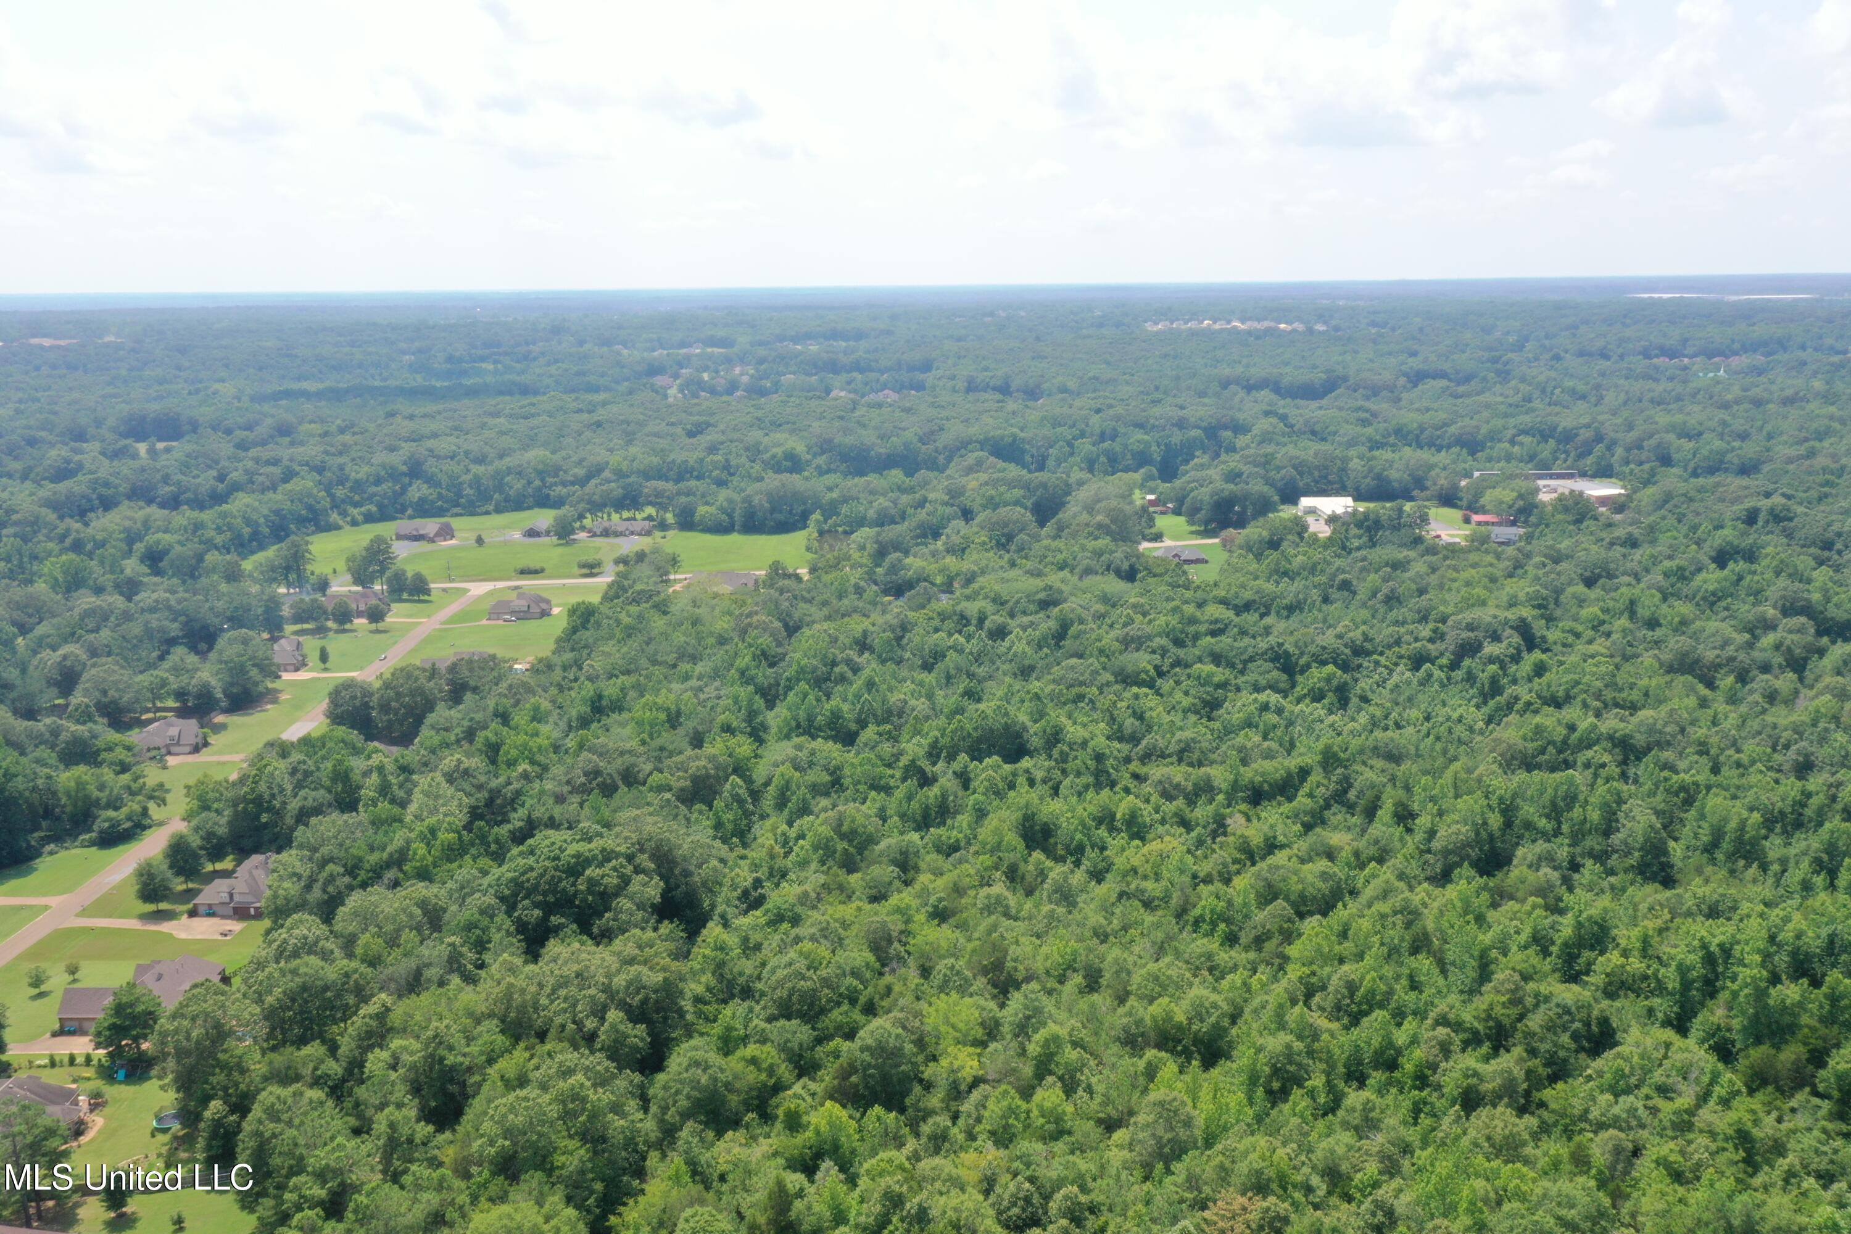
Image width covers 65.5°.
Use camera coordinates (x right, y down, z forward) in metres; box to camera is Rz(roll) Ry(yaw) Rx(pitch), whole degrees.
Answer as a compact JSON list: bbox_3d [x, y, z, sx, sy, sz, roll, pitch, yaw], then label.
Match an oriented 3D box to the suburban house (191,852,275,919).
[{"bbox_3d":[-137.688,54.197,295.782,18.000,8.000,21.000,-1,13,0],"label":"suburban house"}]

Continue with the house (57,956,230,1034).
[{"bbox_3d":[-135.837,64.629,251.802,22.300,7.800,20.000,-1,13,0],"label":"house"}]

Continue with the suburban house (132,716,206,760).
[{"bbox_3d":[-207.932,32.117,393.831,22.500,7.600,17.000,-1,13,0],"label":"suburban house"}]

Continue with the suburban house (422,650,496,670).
[{"bbox_3d":[-149.186,15.128,462.773,24.000,7.800,19.000,-1,13,0],"label":"suburban house"}]

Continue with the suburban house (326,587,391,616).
[{"bbox_3d":[-218.682,-5.551,553.961,28.000,7.800,19.000,-1,13,0],"label":"suburban house"}]

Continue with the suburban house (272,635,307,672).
[{"bbox_3d":[-212.083,12.248,478.018,16.200,7.800,19.000,-1,13,0],"label":"suburban house"}]

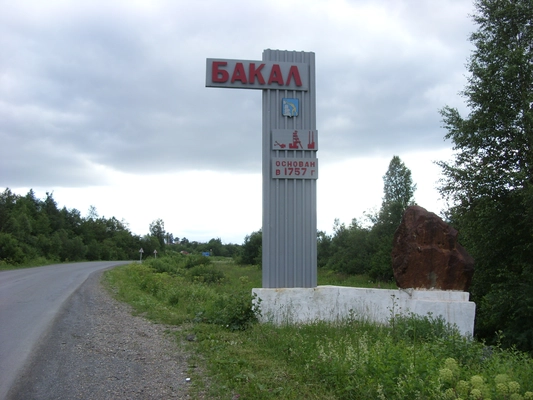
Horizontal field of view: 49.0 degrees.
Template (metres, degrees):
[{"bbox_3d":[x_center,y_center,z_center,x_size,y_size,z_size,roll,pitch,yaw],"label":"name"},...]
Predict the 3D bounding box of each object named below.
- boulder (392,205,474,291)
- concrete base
[{"bbox_3d":[3.780,1.075,13.243,1.680,1.870,1.250,0,-5,-3],"label":"boulder"},{"bbox_3d":[2.142,2.522,13.346,4.888,1.010,1.150,0,-5,-3],"label":"concrete base"}]

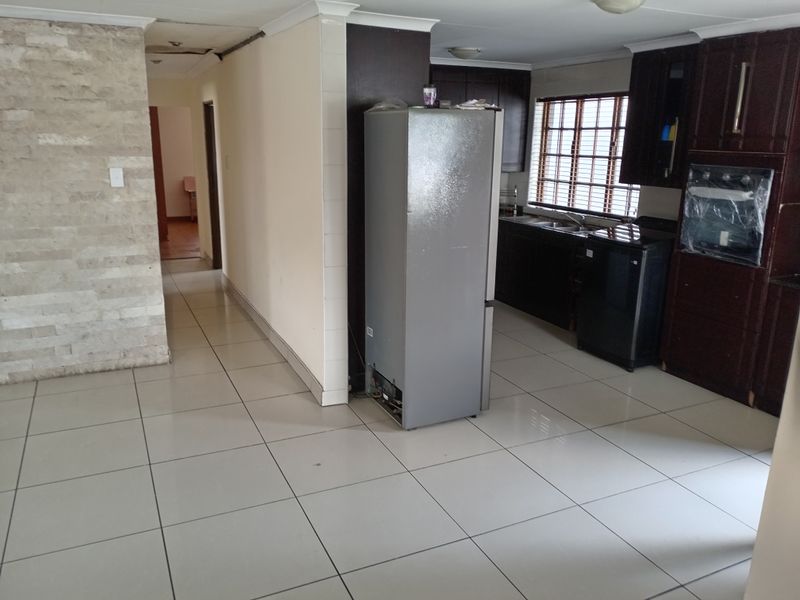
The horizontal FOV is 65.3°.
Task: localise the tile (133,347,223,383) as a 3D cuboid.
[{"bbox_3d":[-1.664,0.482,4.674,0.600,0.012,0.600,-6,16,-25],"label":"tile"}]

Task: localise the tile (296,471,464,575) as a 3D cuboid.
[{"bbox_3d":[-0.096,0.987,2.829,0.600,0.012,0.600,-6,16,-25],"label":"tile"}]

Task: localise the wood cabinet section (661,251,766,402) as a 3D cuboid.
[{"bbox_3d":[2.405,0.140,4.440,0.580,0.910,0.730,-6,16,-25],"label":"wood cabinet section"}]

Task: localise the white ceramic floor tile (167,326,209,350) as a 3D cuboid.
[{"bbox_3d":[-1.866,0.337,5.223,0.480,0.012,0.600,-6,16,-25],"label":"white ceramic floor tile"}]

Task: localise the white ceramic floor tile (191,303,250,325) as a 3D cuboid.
[{"bbox_3d":[-1.687,0.153,5.949,0.486,0.012,0.600,-6,16,-25],"label":"white ceramic floor tile"}]

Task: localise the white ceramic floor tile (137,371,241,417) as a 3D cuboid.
[{"bbox_3d":[-1.402,0.619,4.136,0.597,0.012,0.597,-6,16,-25],"label":"white ceramic floor tile"}]

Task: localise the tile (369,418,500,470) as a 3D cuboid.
[{"bbox_3d":[0.192,0.793,3.603,0.597,0.012,0.597,-6,16,-25],"label":"tile"}]

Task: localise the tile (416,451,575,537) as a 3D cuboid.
[{"bbox_3d":[0.447,0.933,3.080,0.600,0.012,0.600,-6,16,-25],"label":"tile"}]

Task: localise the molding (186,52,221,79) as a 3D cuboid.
[{"bbox_3d":[-2.250,-2.620,7.029,0.085,0.088,2.100,-6,16,-25],"label":"molding"}]

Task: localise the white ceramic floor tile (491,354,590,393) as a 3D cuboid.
[{"bbox_3d":[1.020,0.544,4.627,0.597,0.012,0.597,-6,16,-25],"label":"white ceramic floor tile"}]

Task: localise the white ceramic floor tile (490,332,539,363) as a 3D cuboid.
[{"bbox_3d":[0.765,0.403,5.145,0.597,0.012,0.597,-6,16,-25],"label":"white ceramic floor tile"}]

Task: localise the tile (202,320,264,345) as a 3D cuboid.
[{"bbox_3d":[-1.430,0.293,5.426,0.486,0.012,0.600,-6,16,-25],"label":"tile"}]

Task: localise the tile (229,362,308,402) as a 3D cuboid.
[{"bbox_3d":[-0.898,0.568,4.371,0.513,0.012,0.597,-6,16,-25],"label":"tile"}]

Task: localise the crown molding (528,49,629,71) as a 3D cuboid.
[{"bbox_3d":[1.700,-2.234,5.806,0.080,0.080,1.500,-6,16,-25],"label":"crown molding"}]

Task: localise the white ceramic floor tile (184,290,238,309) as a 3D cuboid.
[{"bbox_3d":[-1.954,0.016,6.473,0.462,0.010,0.600,-6,16,-25],"label":"white ceramic floor tile"}]

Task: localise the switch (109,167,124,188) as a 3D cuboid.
[{"bbox_3d":[-1.915,-0.827,4.226,0.077,0.127,0.014,-6,16,-25],"label":"switch"}]

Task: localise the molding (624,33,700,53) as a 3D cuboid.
[{"bbox_3d":[1.898,-1.874,4.572,0.065,0.065,0.684,-6,16,-25],"label":"molding"}]

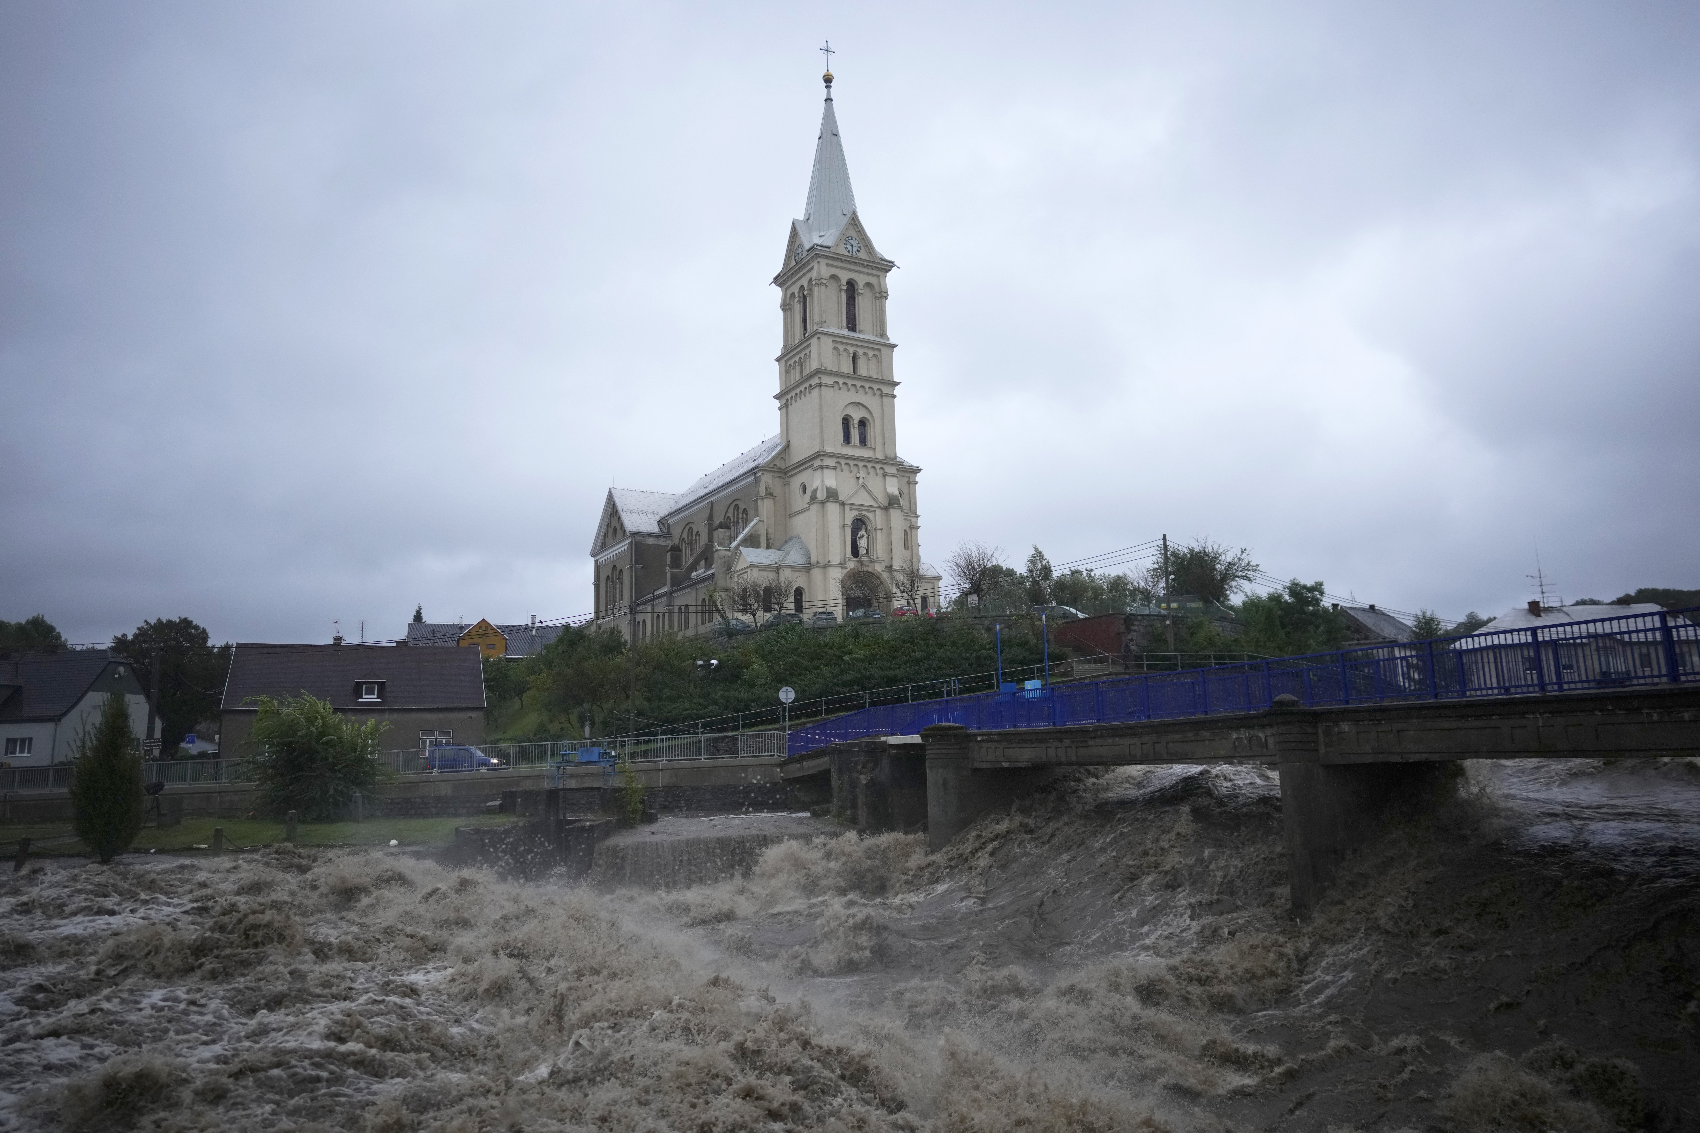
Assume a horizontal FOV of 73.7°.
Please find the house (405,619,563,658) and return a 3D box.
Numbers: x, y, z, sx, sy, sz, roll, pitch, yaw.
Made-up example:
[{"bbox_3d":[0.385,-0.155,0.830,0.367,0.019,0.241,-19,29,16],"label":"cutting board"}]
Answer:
[{"bbox_3d":[-38.857,9.725,120.529,15.200,7.200,9.000,2,-11,-20],"label":"house"}]

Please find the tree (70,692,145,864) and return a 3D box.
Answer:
[{"bbox_3d":[-20.659,5.871,31.500,1.750,4.700,1.750,5,-12,-33],"label":"tree"}]

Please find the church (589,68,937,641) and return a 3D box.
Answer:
[{"bbox_3d":[-11.296,-17.211,117.261,21.000,52.000,48.500,4,-11,-30],"label":"church"}]

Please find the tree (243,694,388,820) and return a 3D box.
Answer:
[{"bbox_3d":[-23.767,8.524,50.500,5.800,5.500,5.200,3,-11,-25],"label":"tree"}]

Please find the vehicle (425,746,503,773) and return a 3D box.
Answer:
[{"bbox_3d":[-19.648,9.994,58.000,3.950,1.620,1.700,-3,-10,9],"label":"vehicle"}]

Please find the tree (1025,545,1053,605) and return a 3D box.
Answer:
[{"bbox_3d":[14.532,1.122,87.000,2.200,5.400,2.200,-3,-10,9],"label":"tree"}]

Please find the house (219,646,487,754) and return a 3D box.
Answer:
[{"bbox_3d":[-30.076,8.881,68.860,13.800,8.400,9.400,3,-11,-27],"label":"house"}]

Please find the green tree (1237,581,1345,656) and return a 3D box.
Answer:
[{"bbox_3d":[28.147,3.629,72.000,6.400,5.500,5.800,-6,-11,21],"label":"green tree"}]

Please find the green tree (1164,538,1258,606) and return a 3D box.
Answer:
[{"bbox_3d":[25.234,0.833,79.000,6.200,5.600,5.800,-5,-10,18],"label":"green tree"}]

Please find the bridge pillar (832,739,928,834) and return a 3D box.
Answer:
[{"bbox_3d":[1.121,8.320,42.500,3.400,3.800,3.200,3,-11,-24],"label":"bridge pillar"}]

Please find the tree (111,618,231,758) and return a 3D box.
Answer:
[{"bbox_3d":[-46.767,8.777,78.000,7.400,10.400,7.200,4,-11,-31],"label":"tree"}]

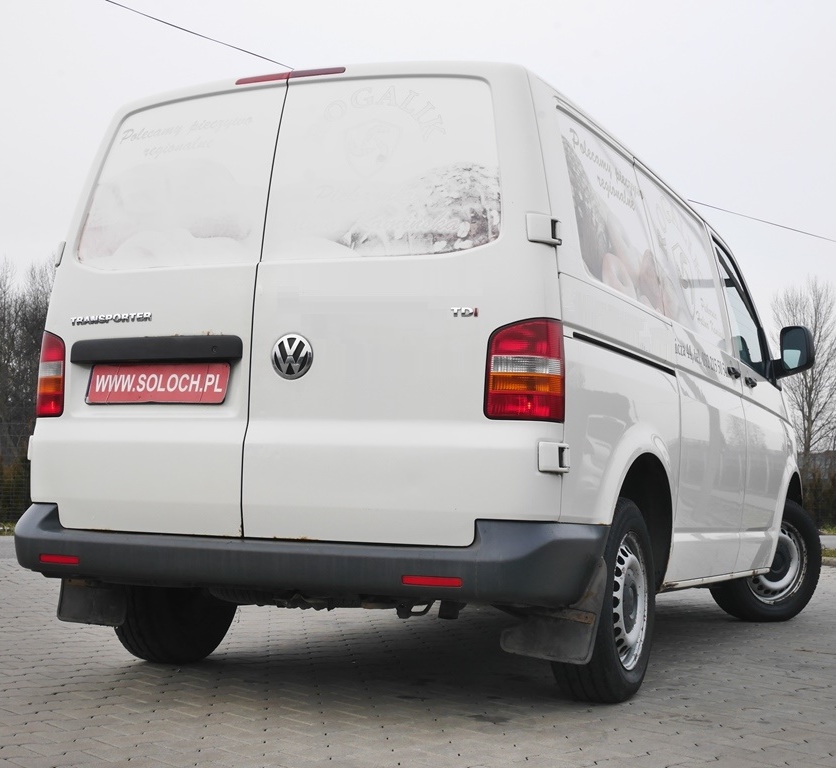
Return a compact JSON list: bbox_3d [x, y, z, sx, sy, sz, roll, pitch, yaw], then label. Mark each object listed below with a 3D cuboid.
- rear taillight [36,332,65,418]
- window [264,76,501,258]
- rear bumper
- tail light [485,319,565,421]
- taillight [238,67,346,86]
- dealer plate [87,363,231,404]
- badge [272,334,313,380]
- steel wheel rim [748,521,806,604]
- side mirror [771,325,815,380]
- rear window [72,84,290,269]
[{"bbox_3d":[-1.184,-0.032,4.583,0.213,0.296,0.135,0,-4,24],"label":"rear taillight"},{"bbox_3d":[-0.091,-0.638,4.152,0.715,0.576,0.050,0,-16,18],"label":"window"},{"bbox_3d":[-0.420,0.500,4.298,1.880,0.240,0.570,0,-4,24],"label":"rear bumper"},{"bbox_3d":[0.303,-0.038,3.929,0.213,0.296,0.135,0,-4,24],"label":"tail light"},{"bbox_3d":[-0.392,-0.943,4.368,0.380,0.030,0.030,0,-18,24],"label":"taillight"},{"bbox_3d":[-0.797,0.001,4.333,0.520,0.122,0.020,-1,-16,28],"label":"dealer plate"},{"bbox_3d":[-0.362,-0.076,4.098,0.138,0.138,0.020,0,-9,22],"label":"badge"},{"bbox_3d":[1.824,0.916,7.368,0.440,0.440,0.170,5,-5,-42],"label":"steel wheel rim"},{"bbox_3d":[1.821,-0.151,6.851,0.205,0.260,0.150,0,-4,24],"label":"side mirror"},{"bbox_3d":[-0.753,-0.629,4.444,0.737,0.575,0.050,-1,-16,30],"label":"rear window"}]

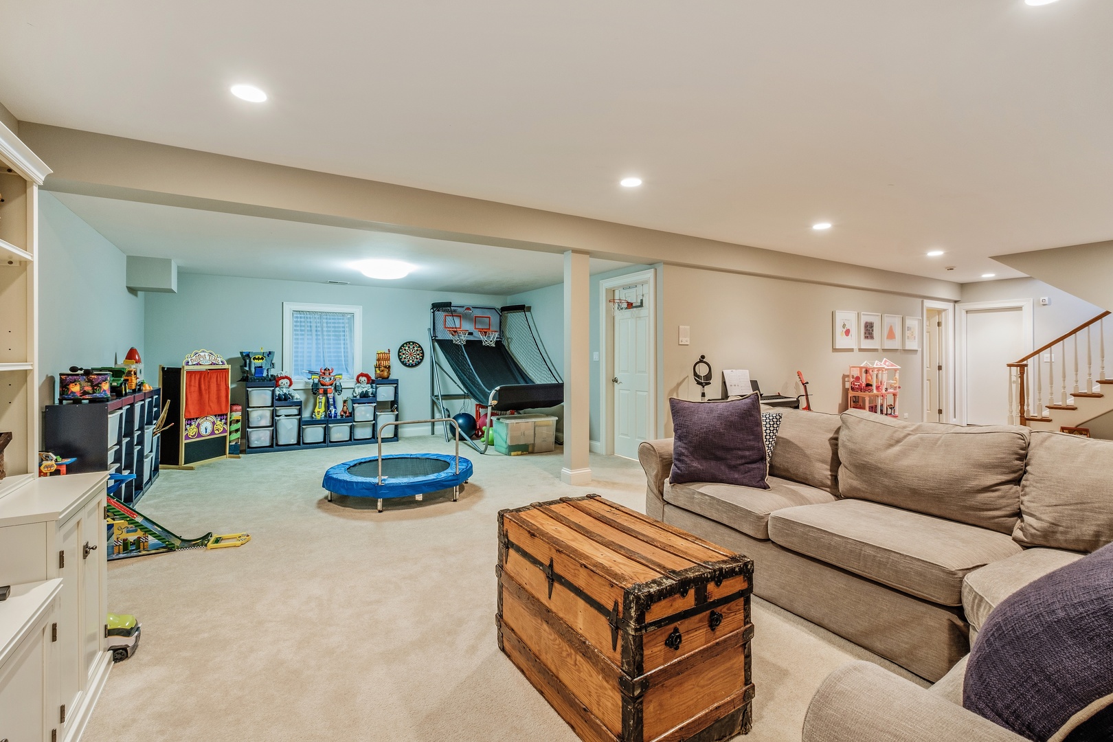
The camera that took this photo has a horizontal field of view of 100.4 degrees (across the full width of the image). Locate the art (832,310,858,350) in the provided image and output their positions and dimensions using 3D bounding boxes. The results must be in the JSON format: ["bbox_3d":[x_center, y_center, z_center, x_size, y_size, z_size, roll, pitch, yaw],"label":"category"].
[{"bbox_3d":[4.070,-0.576,6.520,0.530,0.525,0.035,-1,1,-29],"label":"art"}]

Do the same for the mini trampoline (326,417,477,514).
[{"bbox_3d":[-1.370,0.736,4.140,1.250,0.690,1.250,-1,2,-33],"label":"mini trampoline"}]

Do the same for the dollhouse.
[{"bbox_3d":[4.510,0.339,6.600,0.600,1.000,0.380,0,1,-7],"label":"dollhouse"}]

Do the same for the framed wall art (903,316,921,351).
[{"bbox_3d":[5.700,-0.600,7.400,0.520,0.525,0.035,-1,1,-29],"label":"framed wall art"}]

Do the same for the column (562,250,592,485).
[{"bbox_3d":[0.196,-0.033,4.504,0.230,2.210,0.170,-1,1,-29],"label":"column"}]

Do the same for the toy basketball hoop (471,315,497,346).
[{"bbox_3d":[-1.160,-0.668,7.500,0.310,0.490,0.330,-1,1,-27],"label":"toy basketball hoop"}]

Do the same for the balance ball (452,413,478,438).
[{"bbox_3d":[-1.364,0.816,6.800,0.395,0.395,0.395,0,1,0],"label":"balance ball"}]

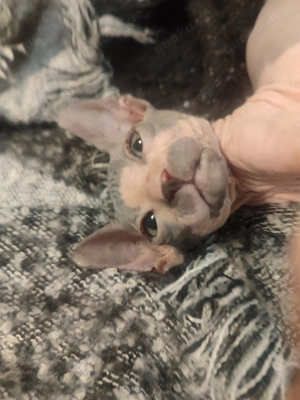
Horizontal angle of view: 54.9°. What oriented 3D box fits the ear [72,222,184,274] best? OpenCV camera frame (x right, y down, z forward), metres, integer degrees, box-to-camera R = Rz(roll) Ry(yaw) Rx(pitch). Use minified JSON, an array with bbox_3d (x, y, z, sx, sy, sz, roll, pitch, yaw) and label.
[{"bbox_3d":[-0.016,0.036,0.215,0.078,0.036,0.026,0,9,15],"label":"ear"}]

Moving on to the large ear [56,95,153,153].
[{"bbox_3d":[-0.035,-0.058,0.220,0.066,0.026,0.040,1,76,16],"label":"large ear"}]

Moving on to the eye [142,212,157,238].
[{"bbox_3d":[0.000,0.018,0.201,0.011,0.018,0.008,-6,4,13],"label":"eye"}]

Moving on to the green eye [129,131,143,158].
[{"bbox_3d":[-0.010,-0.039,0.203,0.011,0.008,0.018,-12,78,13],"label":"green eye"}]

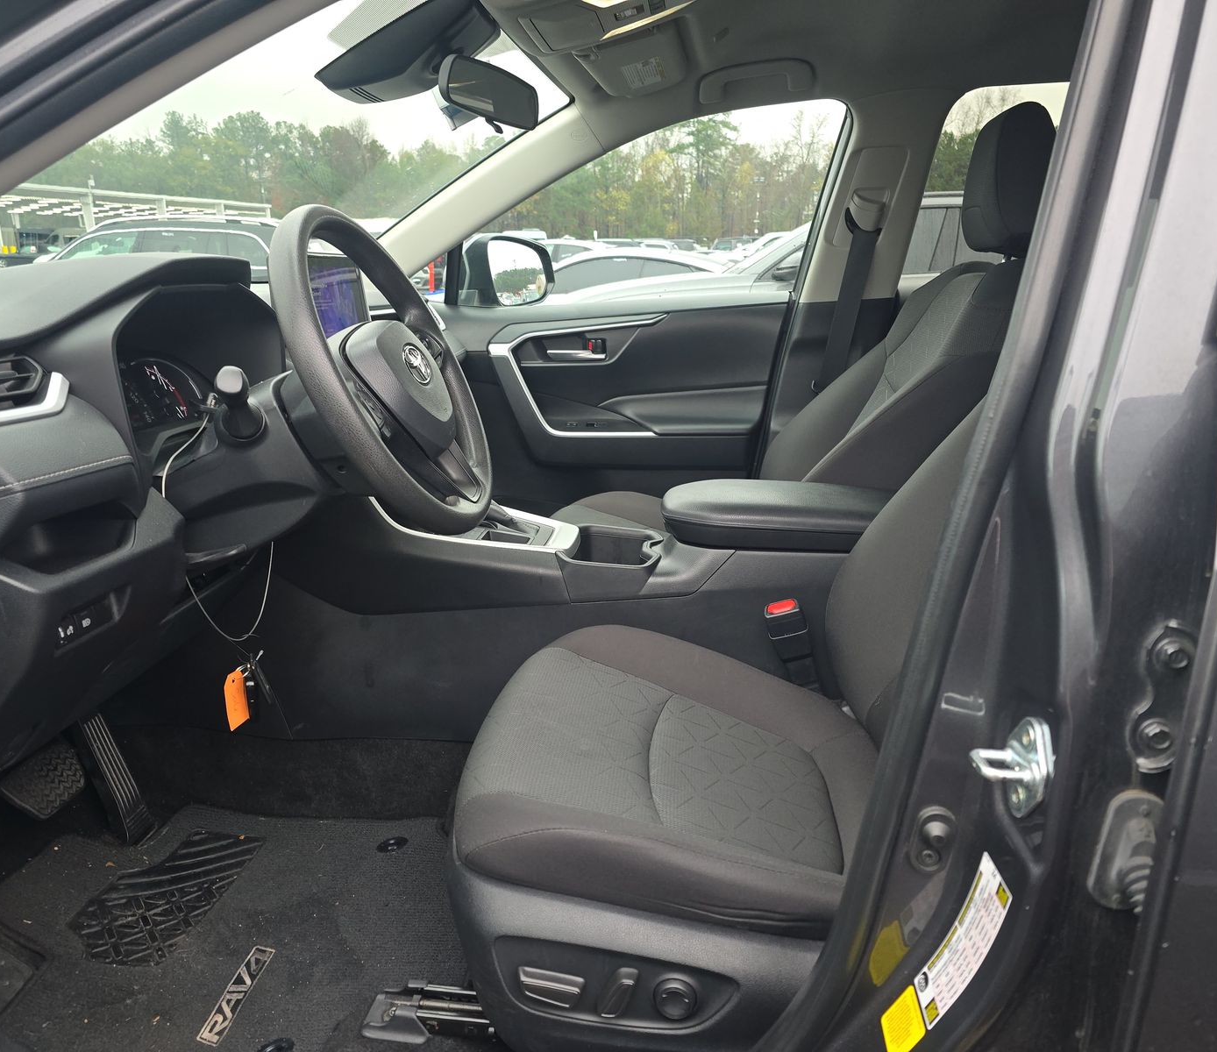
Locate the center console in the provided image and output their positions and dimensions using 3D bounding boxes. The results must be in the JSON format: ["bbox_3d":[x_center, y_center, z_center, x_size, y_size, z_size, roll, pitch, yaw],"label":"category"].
[{"bbox_3d":[-0.009,0.126,1.449,0.970,0.380,0.280,1,17,7],"label":"center console"}]

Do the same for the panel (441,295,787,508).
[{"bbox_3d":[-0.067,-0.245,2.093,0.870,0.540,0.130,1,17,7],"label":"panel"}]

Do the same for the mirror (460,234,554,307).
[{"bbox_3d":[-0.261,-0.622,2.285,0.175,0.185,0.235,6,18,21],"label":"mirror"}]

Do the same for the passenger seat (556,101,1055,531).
[{"bbox_3d":[0.301,-0.226,1.693,0.900,0.980,0.530,1,17,7],"label":"passenger seat"}]

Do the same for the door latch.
[{"bbox_3d":[0.236,0.140,0.555,0.042,0.060,0.036,-2,16,-4],"label":"door latch"}]

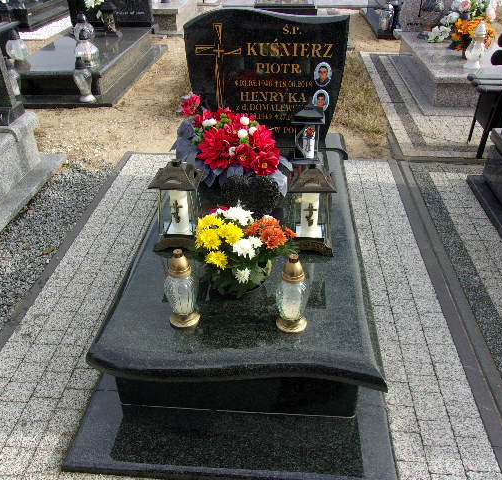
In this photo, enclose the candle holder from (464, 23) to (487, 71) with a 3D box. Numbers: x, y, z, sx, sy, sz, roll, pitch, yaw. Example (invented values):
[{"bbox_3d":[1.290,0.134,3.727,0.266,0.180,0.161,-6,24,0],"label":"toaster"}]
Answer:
[{"bbox_3d":[1.874,-1.617,4.149,0.145,0.348,0.145,2,34,4],"label":"candle holder"}]

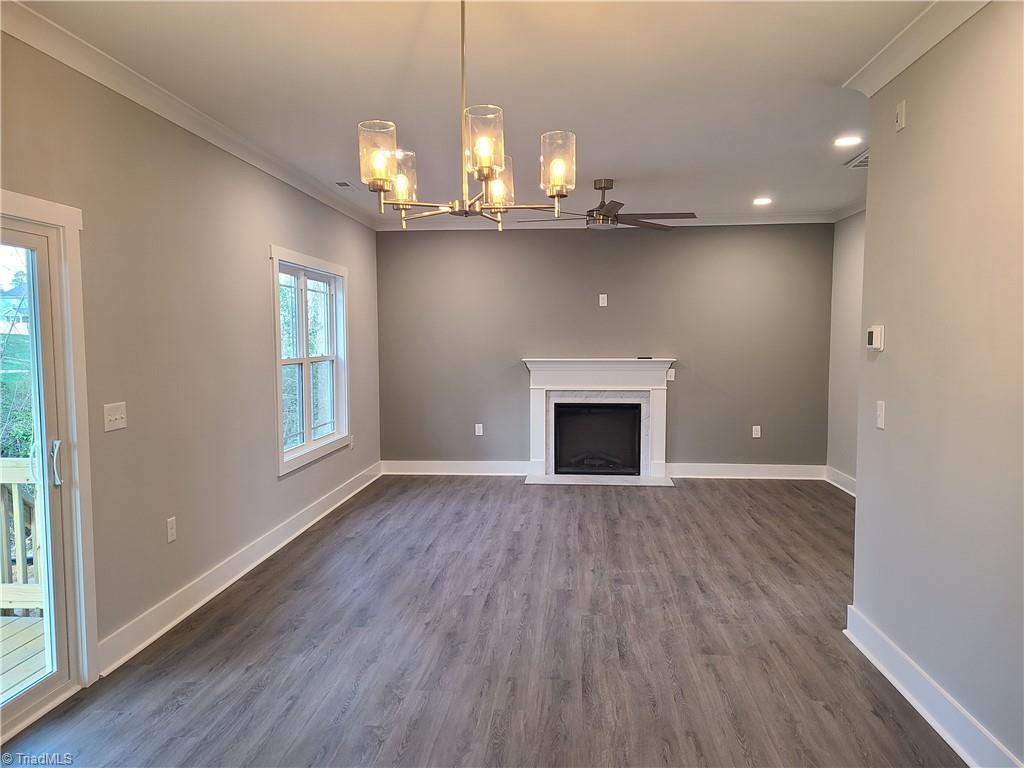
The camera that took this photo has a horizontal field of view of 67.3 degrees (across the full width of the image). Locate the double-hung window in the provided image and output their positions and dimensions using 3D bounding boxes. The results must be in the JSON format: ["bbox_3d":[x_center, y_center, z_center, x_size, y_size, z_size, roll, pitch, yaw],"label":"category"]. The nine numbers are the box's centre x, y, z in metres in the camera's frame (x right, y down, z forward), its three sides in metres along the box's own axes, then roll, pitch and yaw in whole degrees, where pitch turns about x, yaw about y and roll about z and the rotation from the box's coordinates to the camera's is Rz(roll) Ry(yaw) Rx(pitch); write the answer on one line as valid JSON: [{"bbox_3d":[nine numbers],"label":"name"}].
[{"bbox_3d":[-1.654,-0.204,6.342,0.120,1.640,1.822,0,3,5],"label":"double-hung window"}]

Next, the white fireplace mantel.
[{"bbox_3d":[0.917,0.377,8.145,1.599,1.270,0.200,0,3,5],"label":"white fireplace mantel"}]

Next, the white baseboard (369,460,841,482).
[{"bbox_3d":[0.936,0.928,8.264,4.790,0.155,0.028,0,3,5],"label":"white baseboard"}]

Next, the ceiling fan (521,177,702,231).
[{"bbox_3d":[0.725,-1.420,6.108,1.450,0.374,1.474,0,3,5],"label":"ceiling fan"}]

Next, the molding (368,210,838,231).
[{"bbox_3d":[0.924,-1.683,8.075,4.790,0.090,0.088,0,3,5],"label":"molding"}]

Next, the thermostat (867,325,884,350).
[{"bbox_3d":[1.669,-0.210,3.540,0.040,0.117,0.118,0,3,5],"label":"thermostat"}]

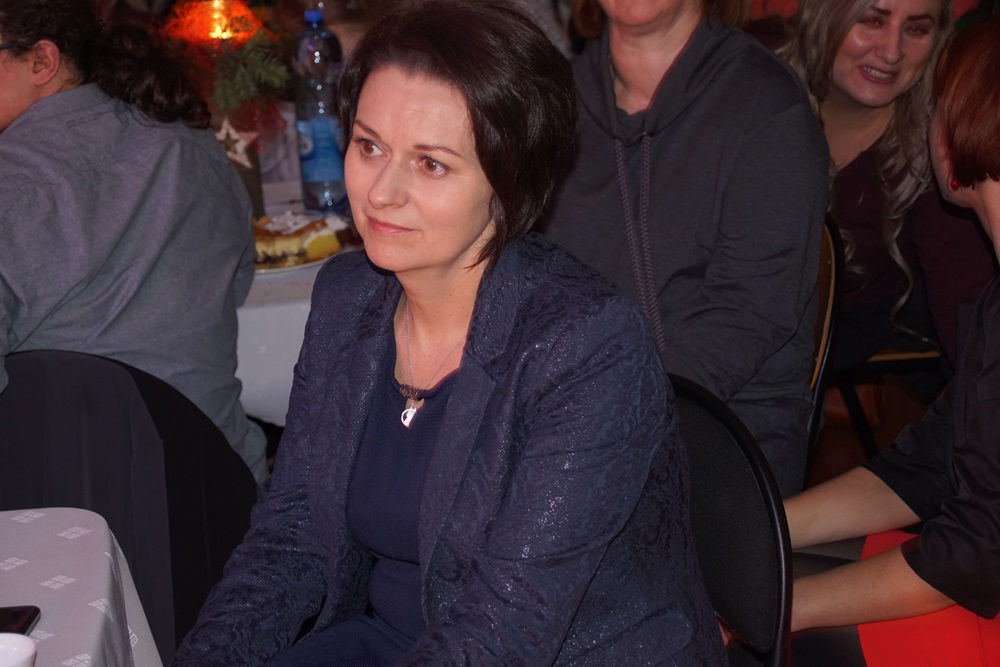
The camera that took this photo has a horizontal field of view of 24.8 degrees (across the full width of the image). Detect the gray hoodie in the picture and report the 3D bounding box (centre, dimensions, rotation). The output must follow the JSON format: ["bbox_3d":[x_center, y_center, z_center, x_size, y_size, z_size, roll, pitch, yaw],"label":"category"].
[{"bbox_3d":[0.198,-0.063,2.870,0.470,0.620,0.360,6,17,32],"label":"gray hoodie"}]

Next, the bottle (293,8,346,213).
[{"bbox_3d":[-0.295,-0.364,3.740,0.084,0.325,0.084,-3,15,0],"label":"bottle"}]

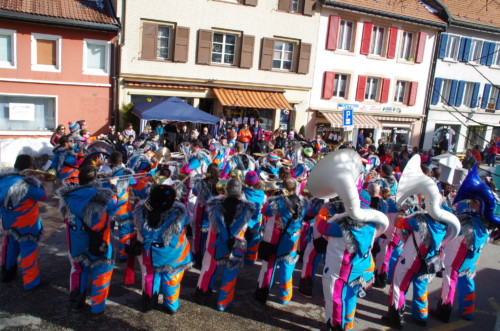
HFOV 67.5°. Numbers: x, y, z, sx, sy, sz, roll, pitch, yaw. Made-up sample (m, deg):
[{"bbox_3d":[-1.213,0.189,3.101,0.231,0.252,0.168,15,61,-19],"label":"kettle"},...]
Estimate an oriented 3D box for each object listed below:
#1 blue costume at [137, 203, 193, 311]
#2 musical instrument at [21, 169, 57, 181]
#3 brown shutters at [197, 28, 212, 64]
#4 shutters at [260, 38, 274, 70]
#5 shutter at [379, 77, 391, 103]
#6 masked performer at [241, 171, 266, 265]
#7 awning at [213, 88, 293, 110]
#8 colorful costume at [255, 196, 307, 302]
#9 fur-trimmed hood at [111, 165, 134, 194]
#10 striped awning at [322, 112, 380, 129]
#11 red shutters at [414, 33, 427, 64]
[{"bbox_3d":[-1.085,1.051,4.665,0.660,1.700,0.520,7,12,13],"label":"blue costume"},{"bbox_3d":[-2.911,0.124,5.150,0.530,0.170,0.150,6,5,-38],"label":"musical instrument"},{"bbox_3d":[-2.010,-5.261,16.704,0.604,1.500,0.060,-1,13,-23],"label":"brown shutters"},{"bbox_3d":[0.845,-5.091,17.162,0.577,1.437,0.060,1,11,-20],"label":"shutters"},{"bbox_3d":[8.032,-4.424,22.162,0.552,1.406,0.060,0,10,-25],"label":"shutter"},{"bbox_3d":[0.070,0.842,6.230,0.520,1.630,0.440,6,9,10],"label":"masked performer"},{"bbox_3d":[0.187,-3.095,17.429,3.540,0.725,1.200,-1,13,-23],"label":"awning"},{"bbox_3d":[0.397,1.140,5.039,0.580,1.470,0.460,0,11,-25],"label":"colorful costume"},{"bbox_3d":[-2.113,0.232,6.200,0.360,0.460,0.280,8,10,26],"label":"fur-trimmed hood"},{"bbox_3d":[5.792,-2.453,21.008,3.756,0.740,0.950,0,10,-25],"label":"striped awning"},{"bbox_3d":[9.354,-6.369,20.263,0.484,1.593,0.060,0,11,-22],"label":"red shutters"}]

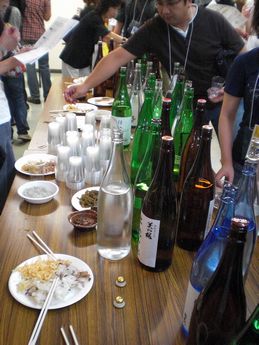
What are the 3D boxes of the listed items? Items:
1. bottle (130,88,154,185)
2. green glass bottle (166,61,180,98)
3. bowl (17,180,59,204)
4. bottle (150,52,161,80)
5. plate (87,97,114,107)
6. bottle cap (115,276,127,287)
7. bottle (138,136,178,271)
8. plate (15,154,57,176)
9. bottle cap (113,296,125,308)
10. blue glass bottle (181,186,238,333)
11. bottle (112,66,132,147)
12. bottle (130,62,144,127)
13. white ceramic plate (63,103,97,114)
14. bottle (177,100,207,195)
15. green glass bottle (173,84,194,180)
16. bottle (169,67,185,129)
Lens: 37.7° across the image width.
[{"bbox_3d":[0.071,-0.146,1.584,0.105,0.394,0.105,4,25,2],"label":"bottle"},{"bbox_3d":[0.258,-0.428,2.191,0.105,0.397,0.105,3,25,0],"label":"green glass bottle"},{"bbox_3d":[-0.347,0.086,1.456,0.153,0.041,0.153,-3,25,-14],"label":"bowl"},{"bbox_3d":[0.140,-0.571,2.484,0.105,0.397,0.105,3,25,0],"label":"bottle"},{"bbox_3d":[-0.197,-0.515,2.808,0.222,0.020,0.222,1,25,-4],"label":"plate"},{"bbox_3d":[-0.022,0.303,1.056,0.032,0.017,0.032,2,26,-1],"label":"bottle cap"},{"bbox_3d":[0.089,0.089,1.071,0.105,0.398,0.105,3,25,-1],"label":"bottle"},{"bbox_3d":[-0.394,-0.030,1.700,0.230,0.022,0.230,2,26,-1],"label":"plate"},{"bbox_3d":[-0.025,0.335,0.978,0.031,0.018,0.031,3,25,-1],"label":"bottle cap"},{"bbox_3d":[0.195,0.203,0.850,0.105,0.397,0.105,3,26,0],"label":"blue glass bottle"},{"bbox_3d":[-0.037,-0.344,1.981,0.105,0.397,0.105,3,25,0],"label":"bottle"},{"bbox_3d":[0.046,-0.464,2.286,0.100,0.377,0.100,3,25,0],"label":"bottle"},{"bbox_3d":[-0.321,-0.417,2.509,0.230,0.022,0.230,2,26,-1],"label":"white ceramic plate"},{"bbox_3d":[0.251,-0.079,1.440,0.105,0.397,0.105,3,26,0],"label":"bottle"},{"bbox_3d":[0.237,-0.163,1.626,0.105,0.397,0.105,3,25,0],"label":"green glass bottle"},{"bbox_3d":[0.257,-0.355,2.013,0.105,0.397,0.105,3,26,0],"label":"bottle"}]

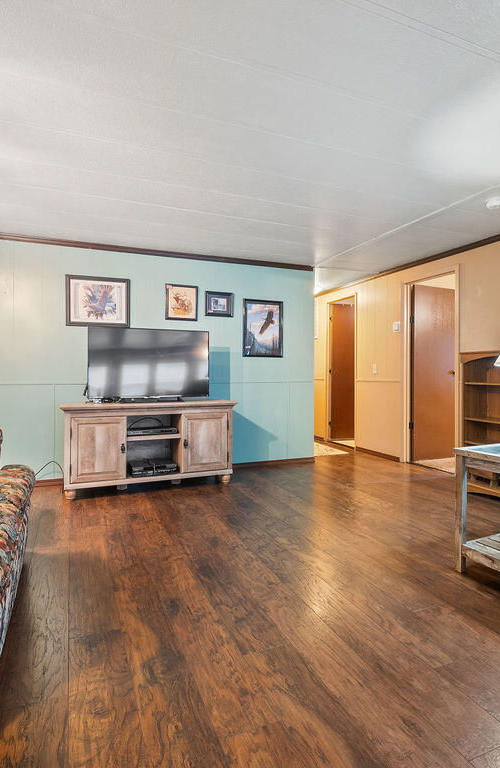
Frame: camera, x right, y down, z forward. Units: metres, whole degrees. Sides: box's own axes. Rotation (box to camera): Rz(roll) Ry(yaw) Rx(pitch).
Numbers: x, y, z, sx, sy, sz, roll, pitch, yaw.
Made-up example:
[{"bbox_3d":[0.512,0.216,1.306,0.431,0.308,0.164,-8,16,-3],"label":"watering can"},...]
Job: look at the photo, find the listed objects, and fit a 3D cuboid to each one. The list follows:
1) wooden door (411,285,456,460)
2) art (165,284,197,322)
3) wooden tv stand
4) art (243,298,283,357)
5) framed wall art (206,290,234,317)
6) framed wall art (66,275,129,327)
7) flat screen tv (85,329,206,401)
[{"bbox_3d":[2.218,-0.128,4.981,0.671,2.039,0.038,0,1,-23],"label":"wooden door"},{"bbox_3d":[-0.691,-0.832,4.241,0.344,0.365,0.025,0,1,-23],"label":"art"},{"bbox_3d":[-0.887,0.543,3.743,1.500,0.760,0.470,0,1,-23],"label":"wooden tv stand"},{"bbox_3d":[0.161,-0.613,4.606,0.493,0.636,0.025,0,1,-23],"label":"art"},{"bbox_3d":[-0.316,-0.847,4.400,0.318,0.262,0.025,0,1,-23],"label":"framed wall art"},{"bbox_3d":[-1.428,-0.777,3.927,0.576,0.477,0.025,0,1,-23],"label":"framed wall art"},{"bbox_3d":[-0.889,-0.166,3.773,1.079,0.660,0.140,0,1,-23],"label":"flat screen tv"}]

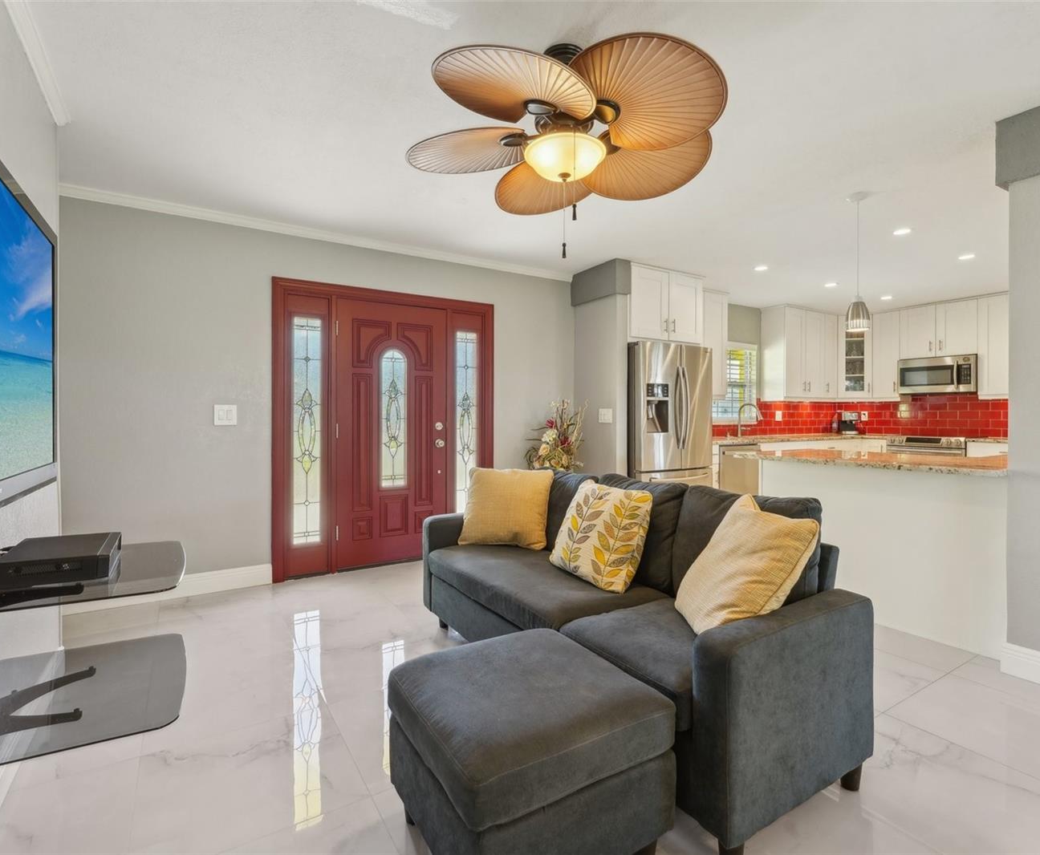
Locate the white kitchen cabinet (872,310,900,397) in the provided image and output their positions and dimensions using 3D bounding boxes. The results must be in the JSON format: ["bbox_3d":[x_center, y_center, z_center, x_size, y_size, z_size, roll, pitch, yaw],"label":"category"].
[{"bbox_3d":[4.708,-0.889,6.317,0.320,1.091,0.285,-1,1,-31],"label":"white kitchen cabinet"}]

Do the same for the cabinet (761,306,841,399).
[{"bbox_3d":[3.534,-0.887,6.300,1.152,1.091,0.320,-1,1,-31],"label":"cabinet"}]

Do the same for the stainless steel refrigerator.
[{"bbox_3d":[1.227,0.151,4.709,0.905,1.765,0.750,-1,1,-31],"label":"stainless steel refrigerator"}]

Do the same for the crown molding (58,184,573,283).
[{"bbox_3d":[-1.053,-1.374,3.768,3.646,0.060,0.055,-1,1,-31],"label":"crown molding"}]

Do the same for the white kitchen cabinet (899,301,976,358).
[{"bbox_3d":[4.970,-1.124,5.872,0.320,0.608,0.743,-1,1,-31],"label":"white kitchen cabinet"}]

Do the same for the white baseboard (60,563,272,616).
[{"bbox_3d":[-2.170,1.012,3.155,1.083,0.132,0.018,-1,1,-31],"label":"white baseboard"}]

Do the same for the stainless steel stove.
[{"bbox_3d":[4.952,0.540,5.953,0.700,0.915,0.760,-1,1,-32],"label":"stainless steel stove"}]

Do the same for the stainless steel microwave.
[{"bbox_3d":[5.107,-0.630,6.056,0.400,0.420,0.762,-1,1,-32],"label":"stainless steel microwave"}]

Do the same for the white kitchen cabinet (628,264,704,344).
[{"bbox_3d":[1.190,-1.087,4.759,0.925,0.640,0.610,-1,1,-31],"label":"white kitchen cabinet"}]

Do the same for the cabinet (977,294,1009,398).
[{"bbox_3d":[5.262,-0.876,5.385,0.320,1.091,0.400,-1,1,-31],"label":"cabinet"}]

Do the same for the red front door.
[{"bbox_3d":[-0.995,0.051,3.965,0.900,2.040,0.050,-1,1,-31],"label":"red front door"}]

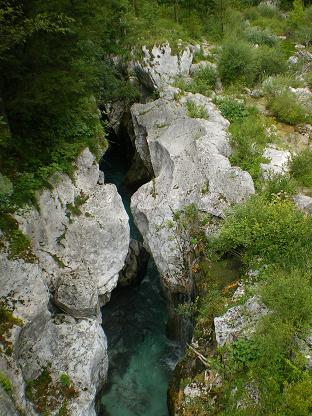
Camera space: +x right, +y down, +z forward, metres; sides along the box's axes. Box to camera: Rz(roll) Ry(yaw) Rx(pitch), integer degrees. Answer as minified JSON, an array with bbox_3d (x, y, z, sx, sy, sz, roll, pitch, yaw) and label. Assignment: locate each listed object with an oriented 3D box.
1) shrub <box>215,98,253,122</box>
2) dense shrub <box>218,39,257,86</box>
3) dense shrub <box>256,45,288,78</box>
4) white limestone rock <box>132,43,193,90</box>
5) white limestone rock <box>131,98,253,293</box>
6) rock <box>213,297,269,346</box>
[{"bbox_3d":[3.064,-3.757,17.600,1.350,0.600,1.000,-3,33,0],"label":"shrub"},{"bbox_3d":[3.676,-6.563,20.600,1.650,1.700,1.500,-3,33,0],"label":"dense shrub"},{"bbox_3d":[5.247,-6.833,21.300,1.700,1.300,1.500,-3,33,0],"label":"dense shrub"},{"bbox_3d":[0.247,-6.352,20.500,2.400,1.700,1.800,-3,33,0],"label":"white limestone rock"},{"bbox_3d":[1.011,-0.855,14.200,3.300,3.000,6.800,-3,33,0],"label":"white limestone rock"},{"bbox_3d":[1.872,2.485,10.000,1.120,0.720,0.750,-15,35,-17],"label":"rock"}]

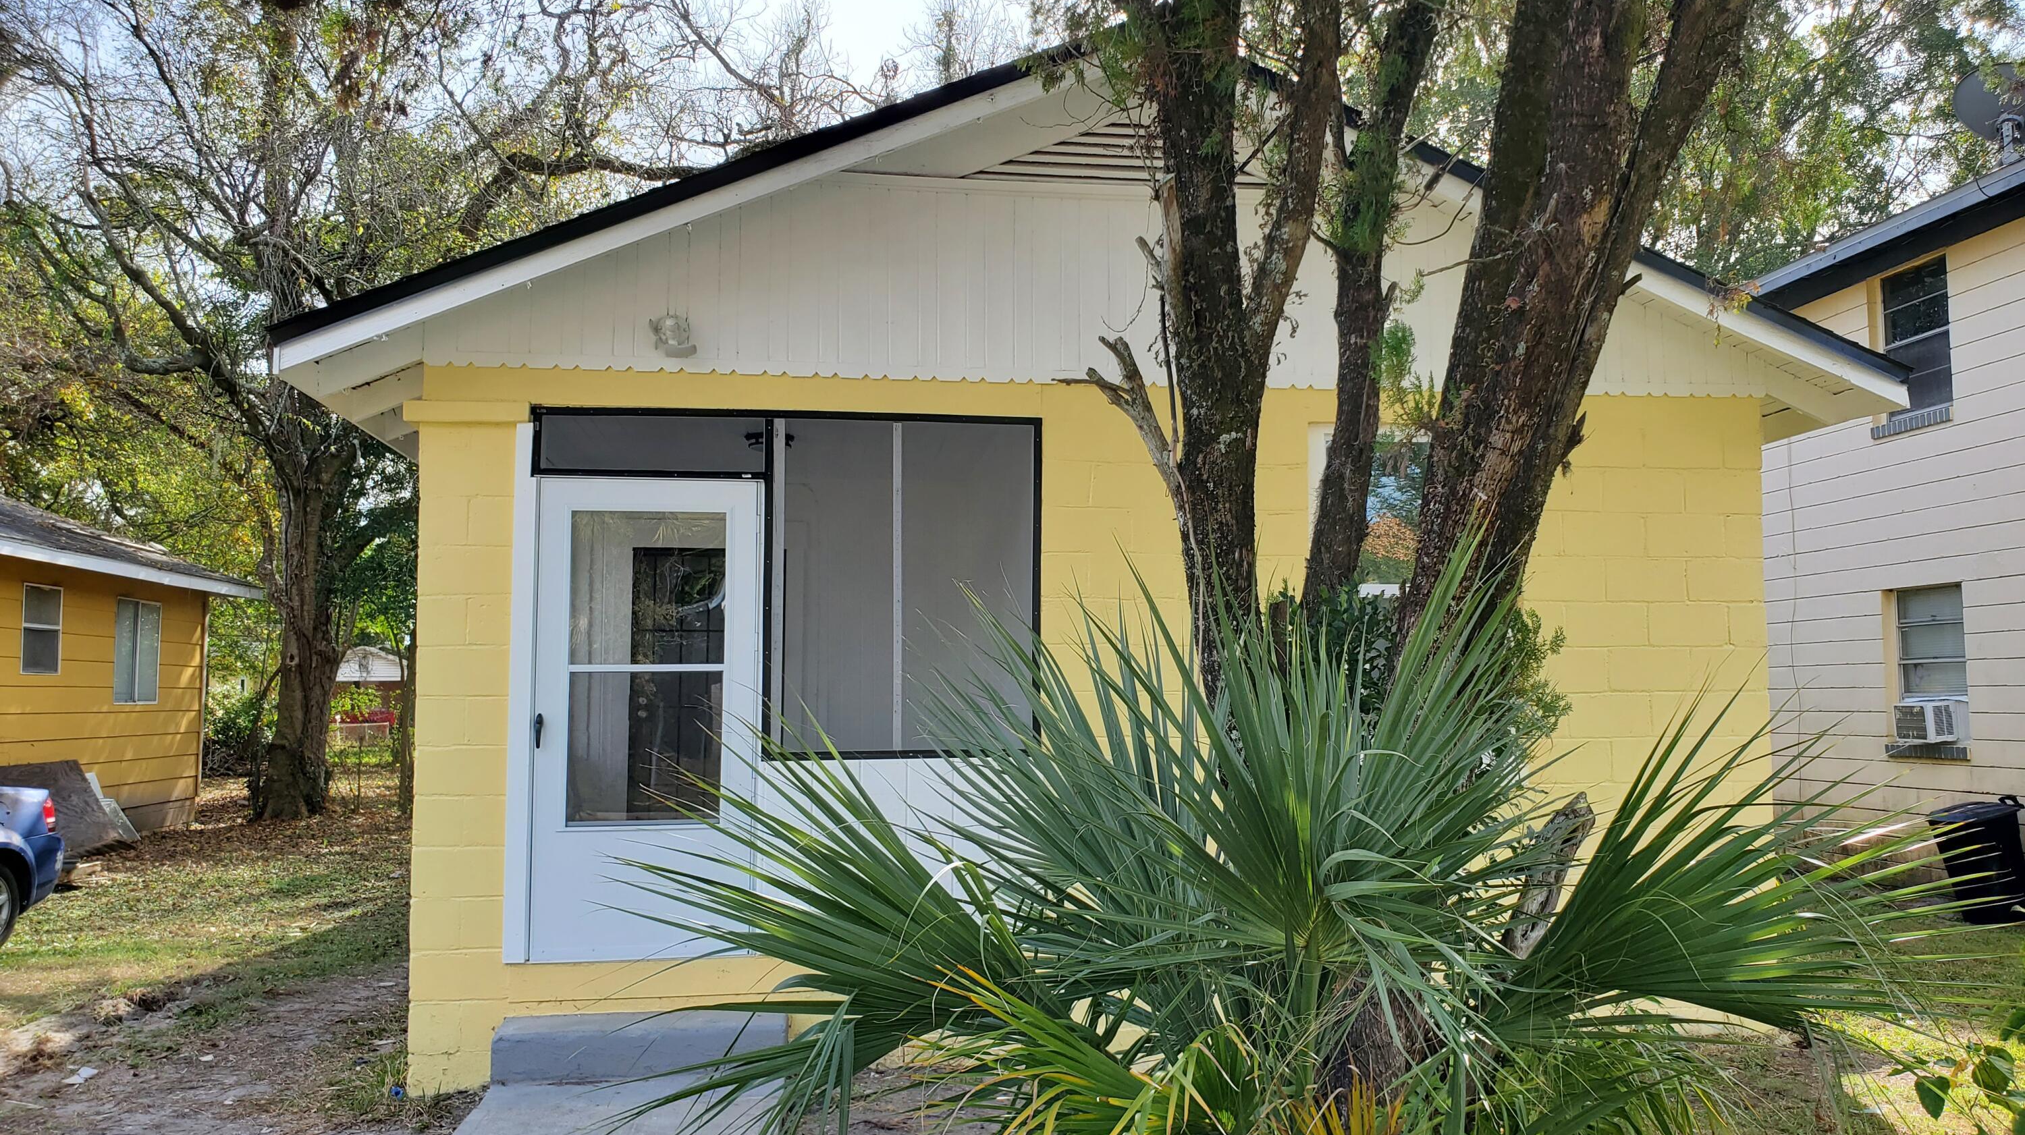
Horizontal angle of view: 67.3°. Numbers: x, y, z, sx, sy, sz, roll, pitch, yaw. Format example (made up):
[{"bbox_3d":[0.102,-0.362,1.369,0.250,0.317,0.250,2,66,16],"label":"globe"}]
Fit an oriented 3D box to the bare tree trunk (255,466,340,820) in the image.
[{"bbox_3d":[-8.970,0.934,19.100,0.900,4.400,0.850,0,-3,-8],"label":"bare tree trunk"}]

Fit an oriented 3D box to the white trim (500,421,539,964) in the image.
[{"bbox_3d":[-2.005,0.505,6.204,0.090,2.200,0.030,0,-3,-8],"label":"white trim"}]

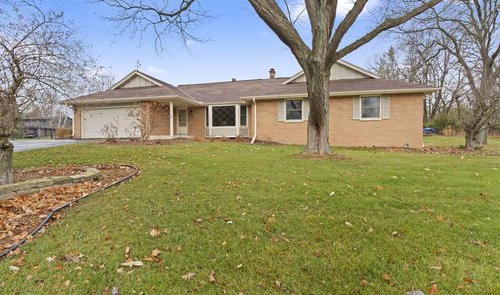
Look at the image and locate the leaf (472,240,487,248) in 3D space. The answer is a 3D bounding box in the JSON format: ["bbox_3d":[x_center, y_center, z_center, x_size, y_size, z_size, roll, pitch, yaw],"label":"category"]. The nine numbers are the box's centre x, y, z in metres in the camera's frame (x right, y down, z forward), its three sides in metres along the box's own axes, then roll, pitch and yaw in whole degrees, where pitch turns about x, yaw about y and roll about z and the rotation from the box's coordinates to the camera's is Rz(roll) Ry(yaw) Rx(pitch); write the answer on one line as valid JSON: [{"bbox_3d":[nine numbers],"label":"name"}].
[{"bbox_3d":[2.804,1.180,3.052,0.130,0.030,0.055,5,8,43],"label":"leaf"}]

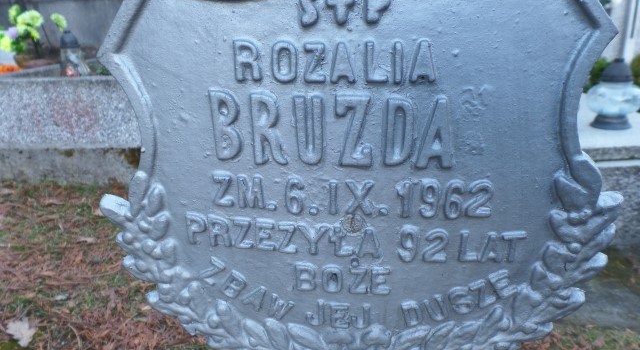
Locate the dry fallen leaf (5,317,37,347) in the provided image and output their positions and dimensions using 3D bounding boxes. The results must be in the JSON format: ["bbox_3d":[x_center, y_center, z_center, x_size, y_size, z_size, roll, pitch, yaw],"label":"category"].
[{"bbox_3d":[-0.604,0.319,0.866,0.115,0.015,0.044,15,22,38],"label":"dry fallen leaf"}]

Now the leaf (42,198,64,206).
[{"bbox_3d":[-0.970,0.097,1.548,0.095,0.020,0.050,1,17,0],"label":"leaf"}]

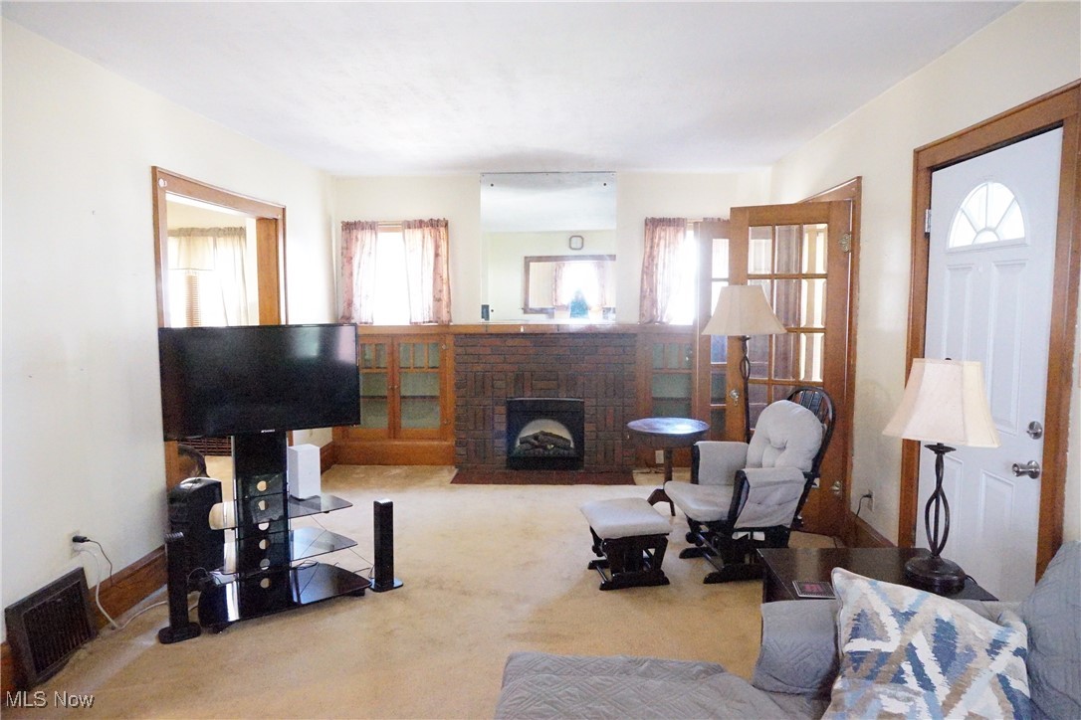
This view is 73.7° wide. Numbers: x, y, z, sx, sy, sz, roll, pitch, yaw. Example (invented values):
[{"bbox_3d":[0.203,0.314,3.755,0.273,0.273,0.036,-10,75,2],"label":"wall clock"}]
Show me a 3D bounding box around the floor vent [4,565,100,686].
[{"bbox_3d":[-1.957,1.067,2.912,0.080,0.330,0.420,0,5,3],"label":"floor vent"}]

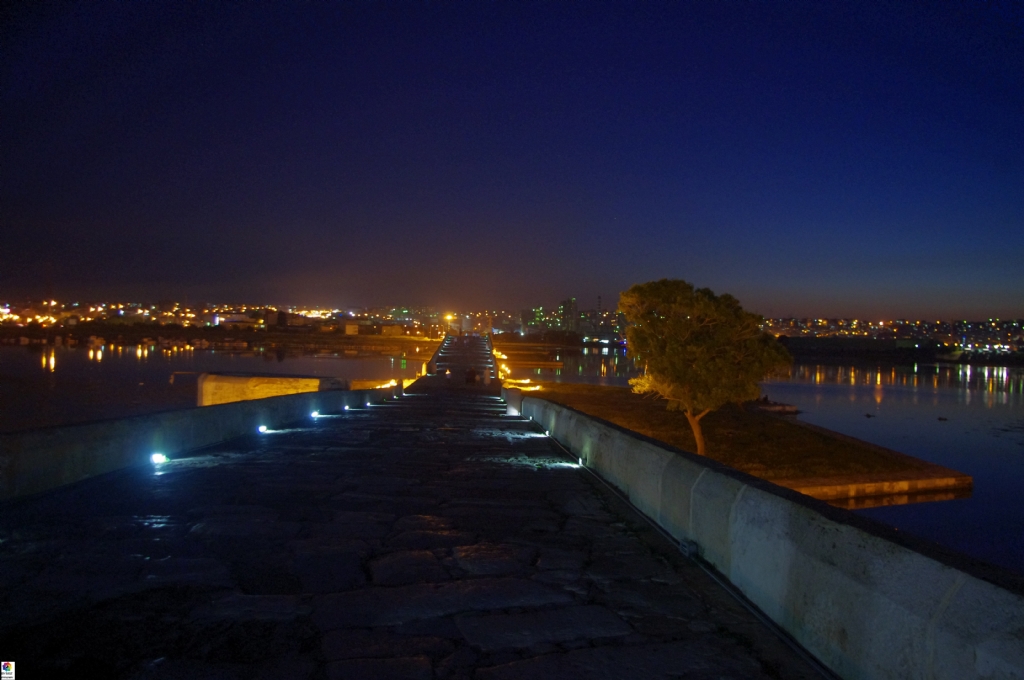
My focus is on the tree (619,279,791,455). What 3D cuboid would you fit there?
[{"bbox_3d":[8.000,1.250,32.000,6.900,7.500,6.600,1,0,0],"label":"tree"}]

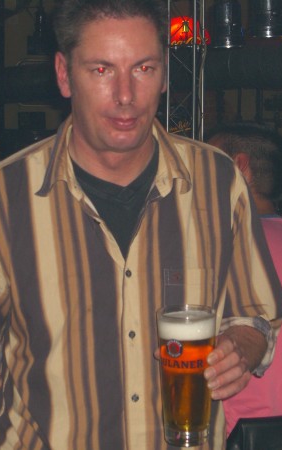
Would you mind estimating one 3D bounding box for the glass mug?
[{"bbox_3d":[0.061,0.207,1.895,0.081,0.184,0.081,0,8,0],"label":"glass mug"}]

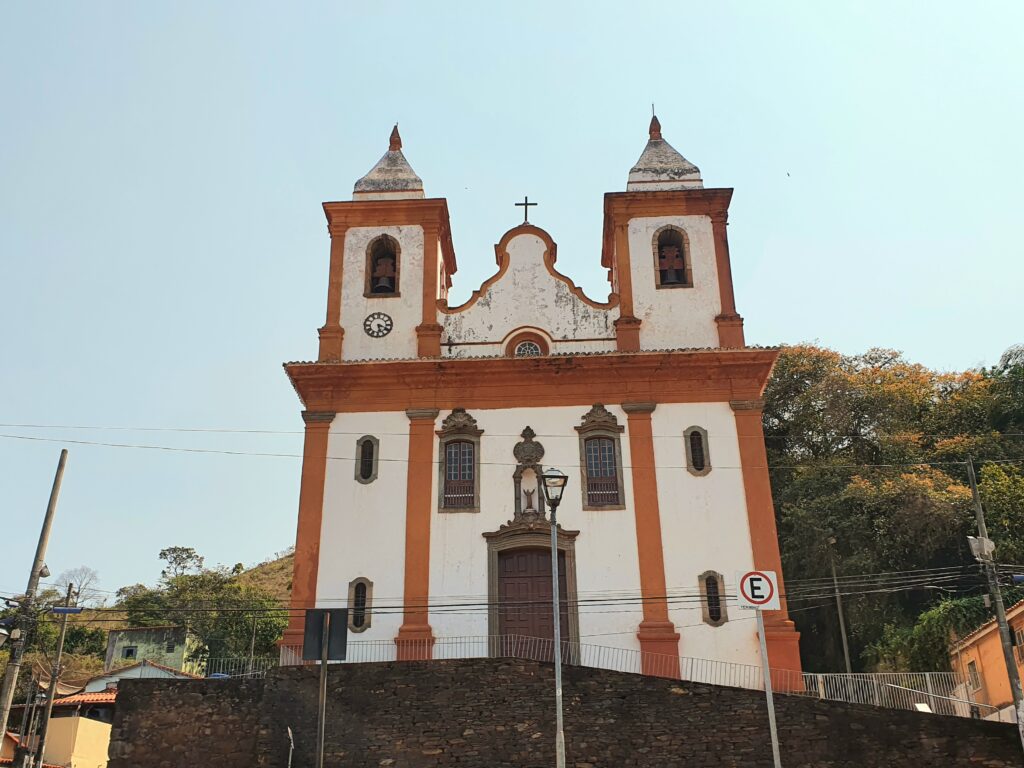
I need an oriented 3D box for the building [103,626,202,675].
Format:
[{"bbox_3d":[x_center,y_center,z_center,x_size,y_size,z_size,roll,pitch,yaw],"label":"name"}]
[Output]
[{"bbox_3d":[-22.621,18.166,50.846,6.700,3.600,4.200,-9,-22,20],"label":"building"}]

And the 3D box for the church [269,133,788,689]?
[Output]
[{"bbox_3d":[1.080,2.432,40.969,18.600,26.200,24.000,-2,-21,2],"label":"church"}]

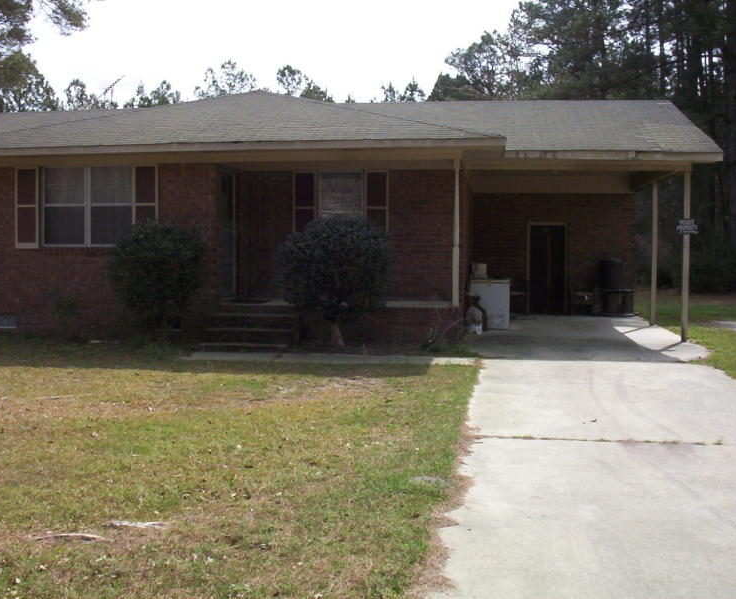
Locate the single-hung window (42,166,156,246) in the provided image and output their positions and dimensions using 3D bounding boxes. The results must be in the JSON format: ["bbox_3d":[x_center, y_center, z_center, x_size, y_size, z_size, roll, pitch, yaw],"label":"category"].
[{"bbox_3d":[-4.402,-1.518,14.613,1.970,1.300,0.100,1,3,8],"label":"single-hung window"}]

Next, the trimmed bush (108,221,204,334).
[{"bbox_3d":[-3.252,-0.286,13.735,1.464,1.810,1.440,1,3,8],"label":"trimmed bush"}]

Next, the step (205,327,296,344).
[{"bbox_3d":[-1.803,0.542,13.827,1.410,0.205,0.350,1,3,8],"label":"step"}]

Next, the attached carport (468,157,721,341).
[{"bbox_3d":[4.028,-0.981,17.470,4.020,3.050,5.800,1,3,8],"label":"attached carport"}]

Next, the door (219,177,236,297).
[{"bbox_3d":[-2.343,-1.060,14.900,0.090,2.080,0.940,1,3,8],"label":"door"}]

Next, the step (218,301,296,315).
[{"bbox_3d":[-1.729,0.123,14.459,1.300,0.165,0.370,1,3,8],"label":"step"}]

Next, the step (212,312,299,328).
[{"bbox_3d":[-1.749,0.315,14.134,1.380,0.210,0.360,1,3,8],"label":"step"}]

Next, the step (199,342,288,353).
[{"bbox_3d":[-1.856,0.720,13.516,1.340,0.115,0.340,1,3,8],"label":"step"}]

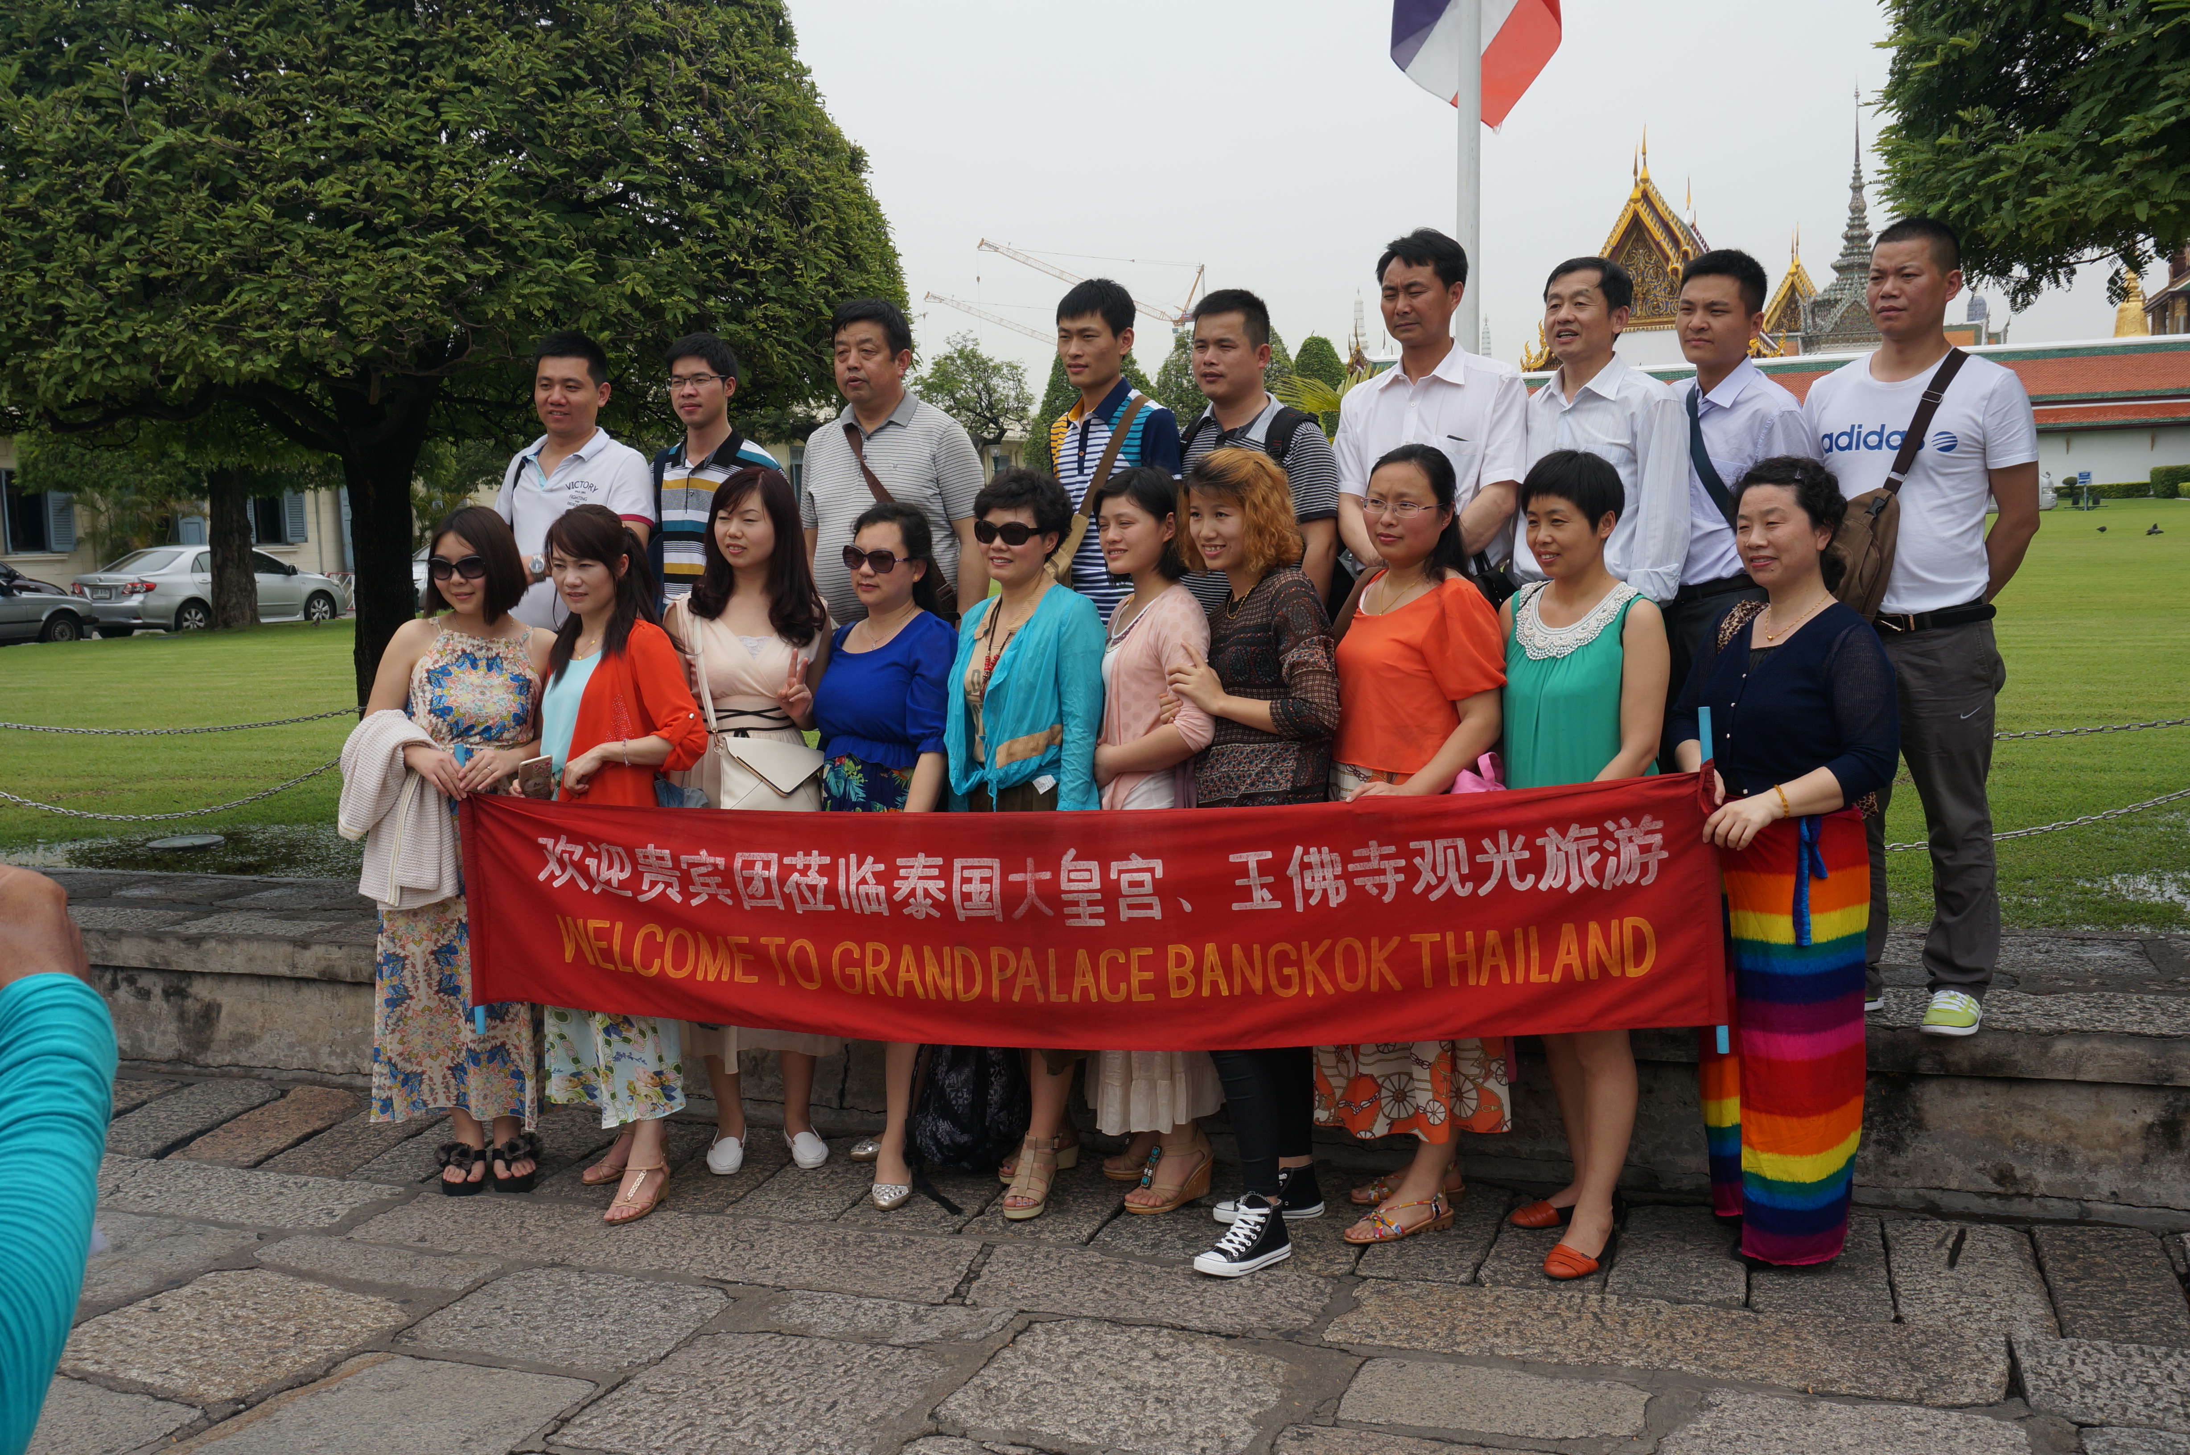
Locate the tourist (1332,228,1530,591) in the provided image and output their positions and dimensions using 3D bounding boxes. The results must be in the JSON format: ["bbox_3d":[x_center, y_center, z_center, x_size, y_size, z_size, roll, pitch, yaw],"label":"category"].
[{"bbox_3d":[0.752,-0.228,4.213,0.470,1.730,0.300,1,7,25],"label":"tourist"}]

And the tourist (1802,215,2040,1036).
[{"bbox_3d":[1.762,-0.222,4.026,0.490,1.700,0.330,3,8,38],"label":"tourist"}]

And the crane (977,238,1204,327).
[{"bbox_3d":[0.800,-73.958,402.268,50.000,61.486,7.000,-2,6,0],"label":"crane"}]

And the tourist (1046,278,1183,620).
[{"bbox_3d":[0.050,-0.242,4.681,0.460,1.716,0.300,4,9,35],"label":"tourist"}]

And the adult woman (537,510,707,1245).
[{"bbox_3d":[-1.061,0.303,4.276,0.450,1.600,0.350,2,7,32],"label":"adult woman"}]

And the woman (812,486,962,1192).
[{"bbox_3d":[-0.491,0.269,4.355,0.390,1.580,0.290,1,7,20],"label":"woman"}]

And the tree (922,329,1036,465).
[{"bbox_3d":[-2.864,-6.666,45.320,3.200,5.582,3.200,-1,7,0],"label":"tree"}]

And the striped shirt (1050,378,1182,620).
[{"bbox_3d":[0.046,-0.506,4.649,0.450,0.700,0.270,4,9,35],"label":"striped shirt"}]

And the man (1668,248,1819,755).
[{"bbox_3d":[1.466,-0.233,4.295,0.460,1.680,0.300,4,8,42],"label":"man"}]

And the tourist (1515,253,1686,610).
[{"bbox_3d":[1.161,-0.219,4.296,0.470,1.670,0.300,3,8,36],"label":"tourist"}]

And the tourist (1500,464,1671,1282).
[{"bbox_3d":[1.000,0.255,3.911,0.400,1.646,0.310,3,8,34],"label":"tourist"}]

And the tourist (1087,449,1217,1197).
[{"bbox_3d":[0.128,0.239,4.223,0.300,1.642,0.390,-8,9,-44],"label":"tourist"}]

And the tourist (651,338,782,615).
[{"bbox_3d":[-1.024,-0.251,5.181,0.460,1.670,0.290,0,7,16],"label":"tourist"}]

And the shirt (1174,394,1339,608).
[{"bbox_3d":[0.388,-0.453,4.564,0.460,0.700,0.280,3,8,27],"label":"shirt"}]

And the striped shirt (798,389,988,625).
[{"bbox_3d":[-0.525,-0.516,4.921,0.480,0.690,0.310,1,7,17],"label":"striped shirt"}]

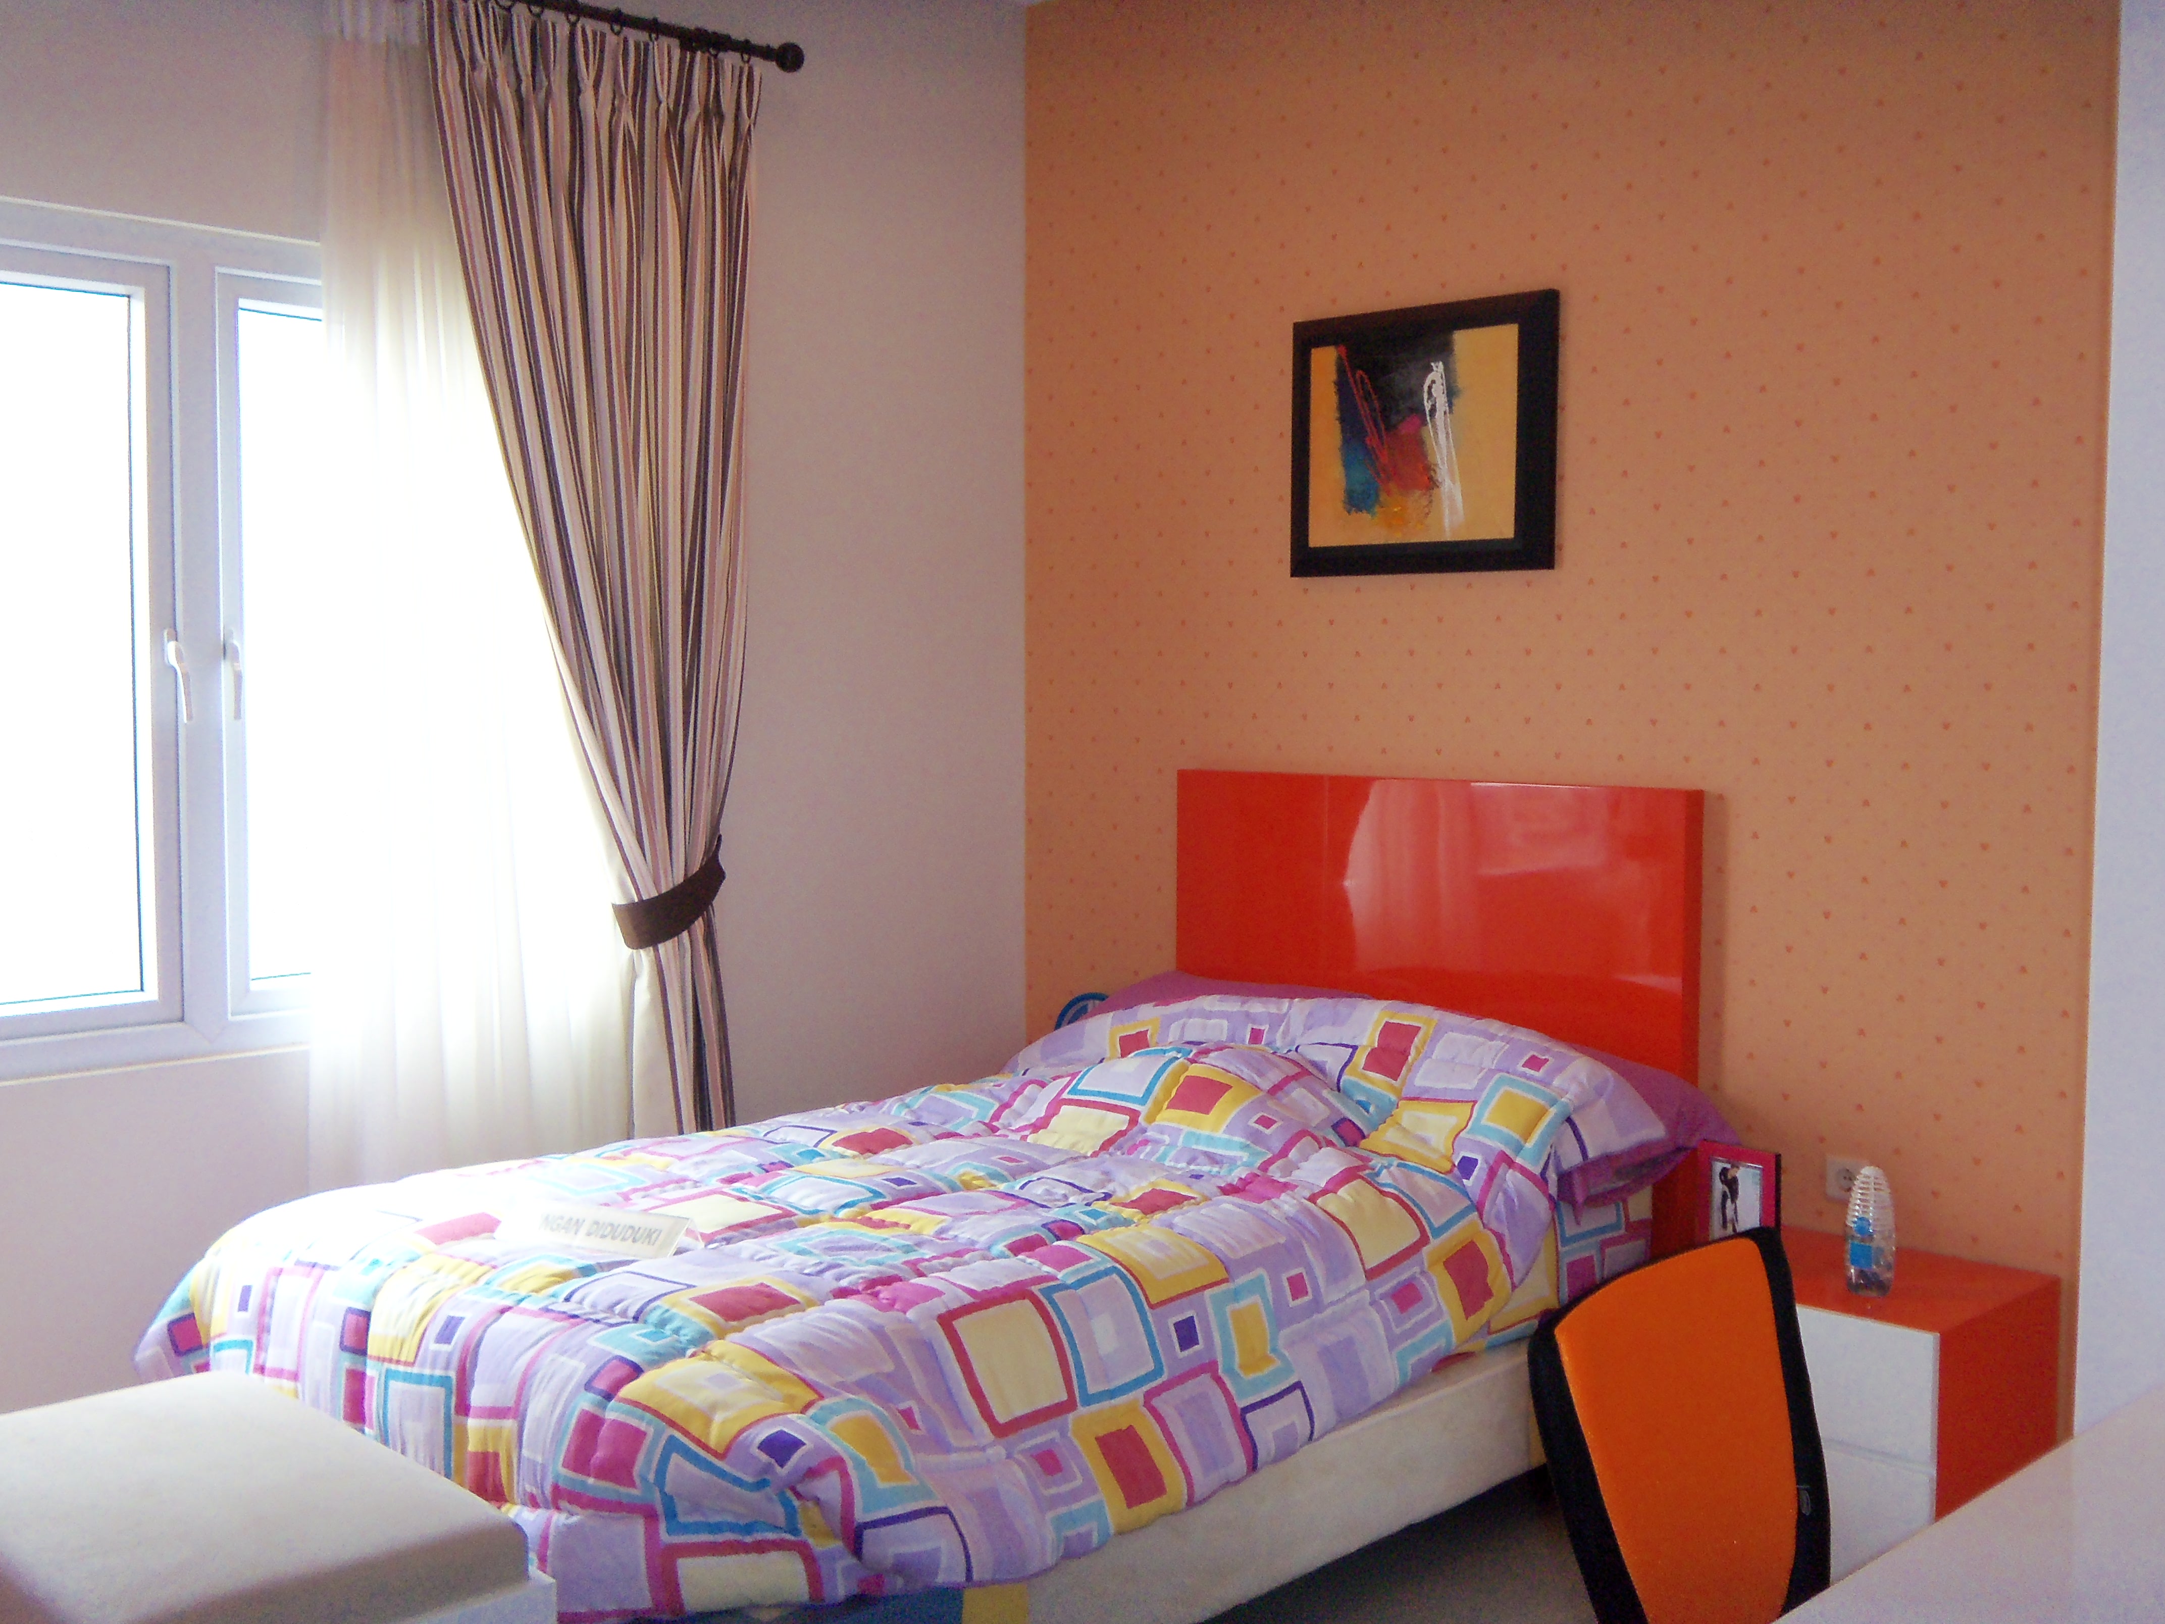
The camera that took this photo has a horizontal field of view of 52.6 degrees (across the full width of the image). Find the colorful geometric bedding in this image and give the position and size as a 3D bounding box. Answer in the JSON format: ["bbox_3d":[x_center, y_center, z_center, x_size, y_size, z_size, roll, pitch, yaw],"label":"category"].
[{"bbox_3d":[-0.208,0.694,3.798,2.150,0.600,1.560,-3,5,-45],"label":"colorful geometric bedding"}]

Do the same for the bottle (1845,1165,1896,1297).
[{"bbox_3d":[1.293,0.680,3.580,0.070,0.205,0.070,-3,5,-45],"label":"bottle"}]

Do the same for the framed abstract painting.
[{"bbox_3d":[0.688,-0.761,4.492,0.030,0.540,0.645,-3,5,-45],"label":"framed abstract painting"}]

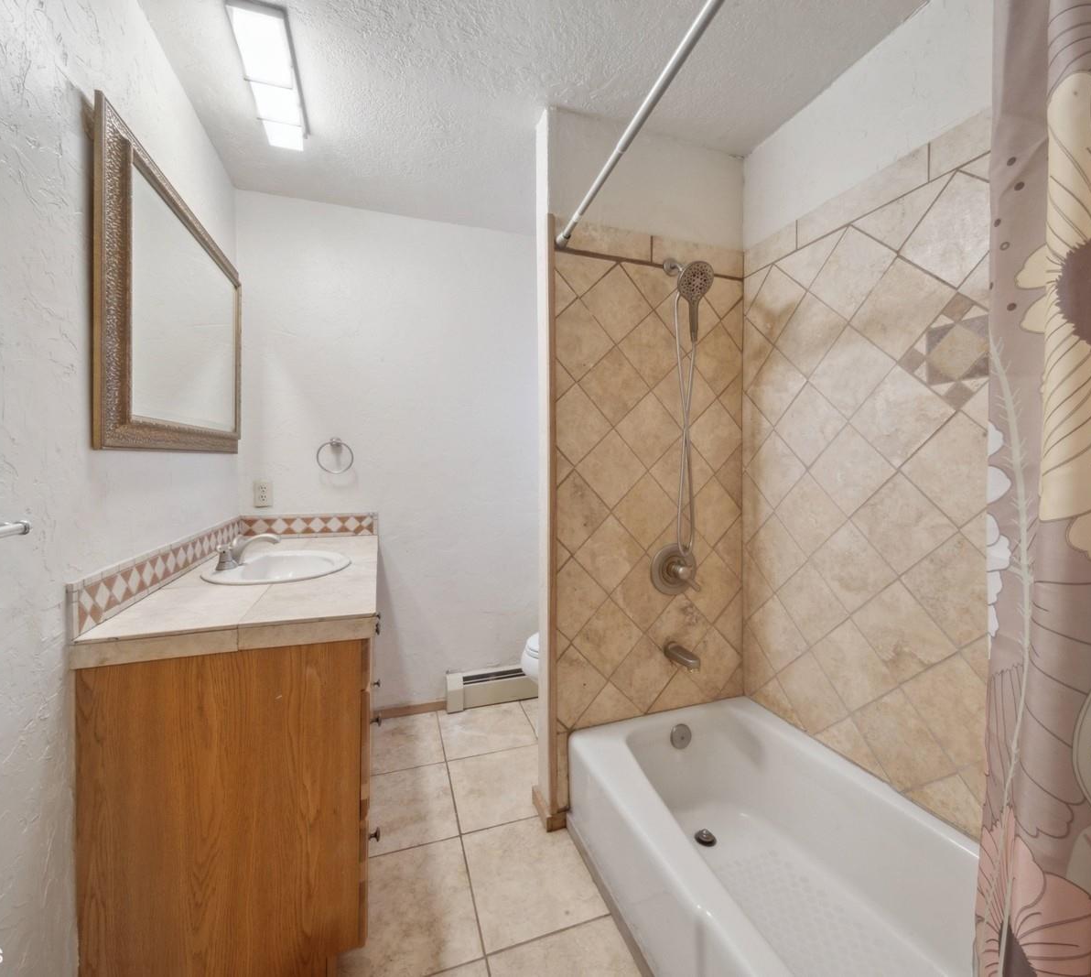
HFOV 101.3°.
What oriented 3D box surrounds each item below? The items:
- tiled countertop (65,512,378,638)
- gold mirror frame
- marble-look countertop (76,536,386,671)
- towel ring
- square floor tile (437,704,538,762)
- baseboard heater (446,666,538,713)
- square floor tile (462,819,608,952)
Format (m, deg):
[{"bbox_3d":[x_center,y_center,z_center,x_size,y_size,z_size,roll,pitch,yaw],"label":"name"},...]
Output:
[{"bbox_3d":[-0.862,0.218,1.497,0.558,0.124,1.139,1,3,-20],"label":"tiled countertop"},{"bbox_3d":[-1.076,-0.472,1.373,0.041,0.726,0.944,2,3,-20],"label":"gold mirror frame"},{"bbox_3d":[-0.865,0.289,1.501,0.558,0.060,1.139,1,3,-20],"label":"marble-look countertop"},{"bbox_3d":[-0.947,-0.143,2.017,0.152,0.156,0.060,1,3,-20],"label":"towel ring"},{"bbox_3d":[-0.290,1.147,2.144,0.422,0.010,0.395,1,3,-20],"label":"square floor tile"},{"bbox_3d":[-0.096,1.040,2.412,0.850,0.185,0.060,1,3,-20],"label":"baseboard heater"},{"bbox_3d":[-0.030,1.197,1.402,0.401,0.010,0.391,1,3,-20],"label":"square floor tile"}]

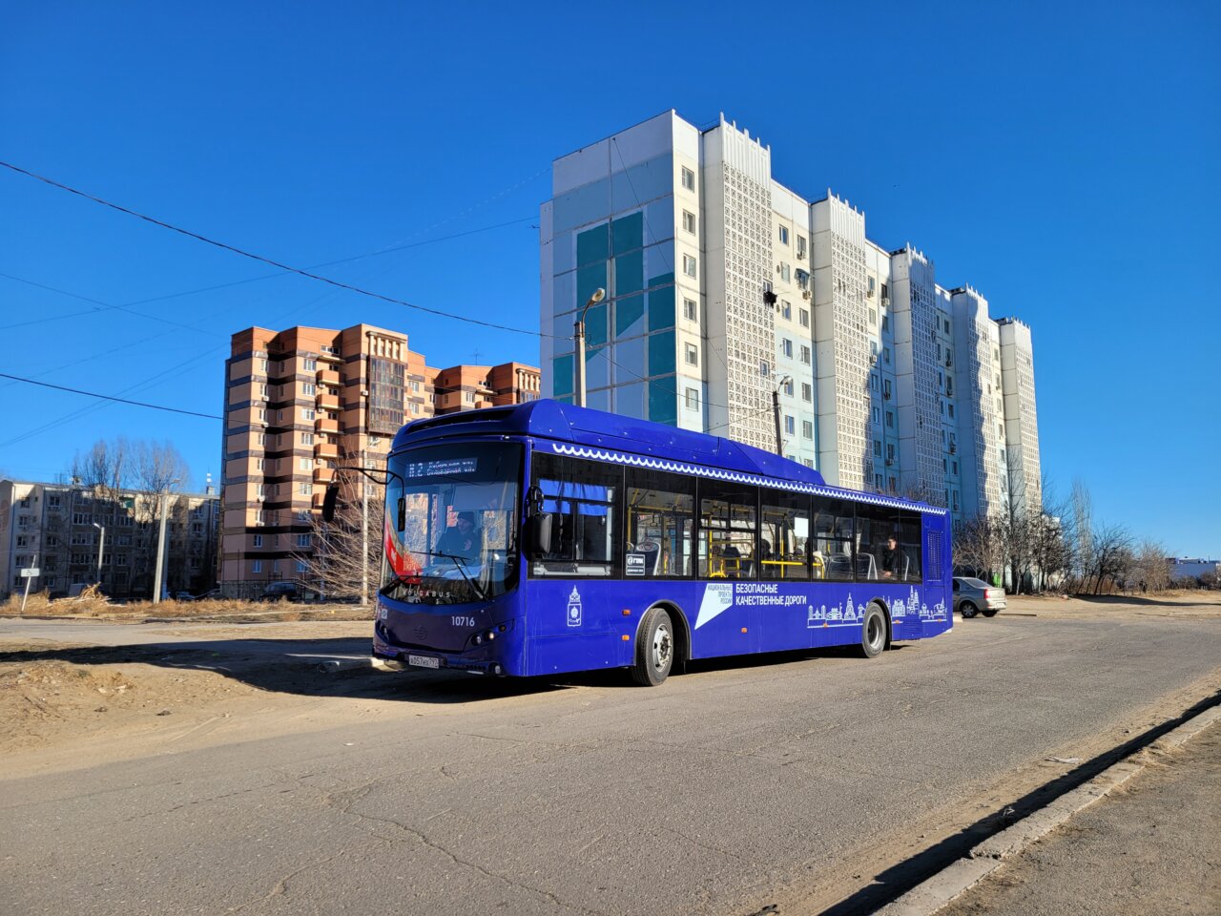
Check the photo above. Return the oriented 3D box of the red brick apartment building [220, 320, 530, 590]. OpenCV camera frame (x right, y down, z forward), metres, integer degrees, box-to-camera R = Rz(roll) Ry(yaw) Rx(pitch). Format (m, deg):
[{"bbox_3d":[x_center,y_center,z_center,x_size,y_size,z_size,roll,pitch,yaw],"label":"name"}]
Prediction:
[{"bbox_3d":[-24.907,2.661,125.369,17.000,32.317,52.000,-7,-11,40],"label":"red brick apartment building"}]

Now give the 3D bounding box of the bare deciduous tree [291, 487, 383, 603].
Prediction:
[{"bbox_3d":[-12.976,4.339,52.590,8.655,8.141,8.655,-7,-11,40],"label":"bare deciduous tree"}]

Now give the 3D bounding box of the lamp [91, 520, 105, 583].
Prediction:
[{"bbox_3d":[-45.778,9.222,82.510,1.200,7.003,0.300,4,-10,-30],"label":"lamp"}]

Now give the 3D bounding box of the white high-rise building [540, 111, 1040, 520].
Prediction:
[{"bbox_3d":[23.848,-2.818,87.021,13.550,31.400,73.500,-7,-11,40],"label":"white high-rise building"}]

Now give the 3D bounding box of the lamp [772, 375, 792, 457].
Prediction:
[{"bbox_3d":[6.247,1.349,33.144,0.950,8.913,0.350,-7,-11,41],"label":"lamp"}]

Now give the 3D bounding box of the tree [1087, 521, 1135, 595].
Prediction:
[{"bbox_3d":[41.992,8.475,77.452,4.045,6.201,3.845,0,-8,0],"label":"tree"}]

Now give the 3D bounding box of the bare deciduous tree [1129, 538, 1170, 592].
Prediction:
[{"bbox_3d":[47.043,9.504,80.355,3.828,4.848,3.828,0,-8,0],"label":"bare deciduous tree"}]

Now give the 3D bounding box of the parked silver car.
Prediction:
[{"bbox_3d":[12.913,5.317,35.214,1.740,1.530,4.250,6,-10,-36],"label":"parked silver car"}]

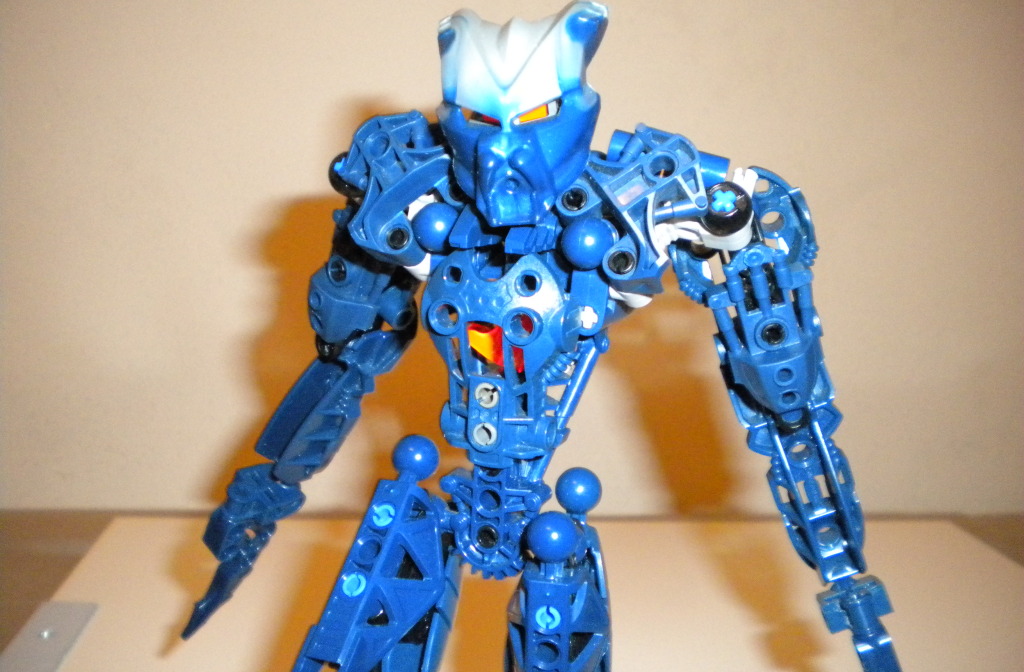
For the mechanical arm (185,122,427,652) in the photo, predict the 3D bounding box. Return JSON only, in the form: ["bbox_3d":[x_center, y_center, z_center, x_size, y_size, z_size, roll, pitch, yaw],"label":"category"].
[{"bbox_3d":[-0.047,0.015,0.241,0.028,0.135,0.028,31,16,30],"label":"mechanical arm"}]

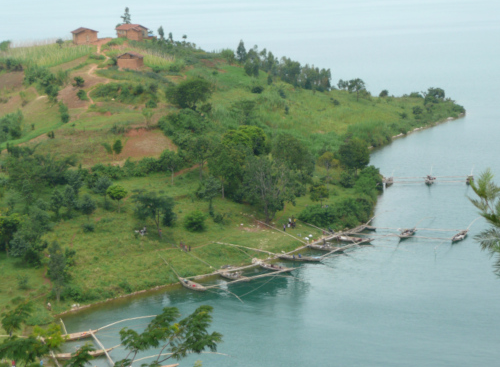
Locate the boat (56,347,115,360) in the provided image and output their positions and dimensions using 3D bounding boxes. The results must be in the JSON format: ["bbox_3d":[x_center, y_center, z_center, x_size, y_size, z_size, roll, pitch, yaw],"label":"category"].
[{"bbox_3d":[-26.884,27.871,228.000,10.800,1.100,1.200,-2,10,-14],"label":"boat"}]

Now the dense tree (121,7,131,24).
[{"bbox_3d":[-37.380,-49.290,418.000,3.200,8.000,3.200,-1,9,0],"label":"dense tree"}]

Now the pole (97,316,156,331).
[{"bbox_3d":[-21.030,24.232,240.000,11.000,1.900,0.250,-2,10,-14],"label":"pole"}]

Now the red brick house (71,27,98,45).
[{"bbox_3d":[-50.965,-45.484,427.000,7.000,4.800,7.200,-3,10,-17],"label":"red brick house"}]

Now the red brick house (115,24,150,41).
[{"bbox_3d":[-34.490,-44.340,408.000,7.600,4.500,6.400,5,10,33],"label":"red brick house"}]

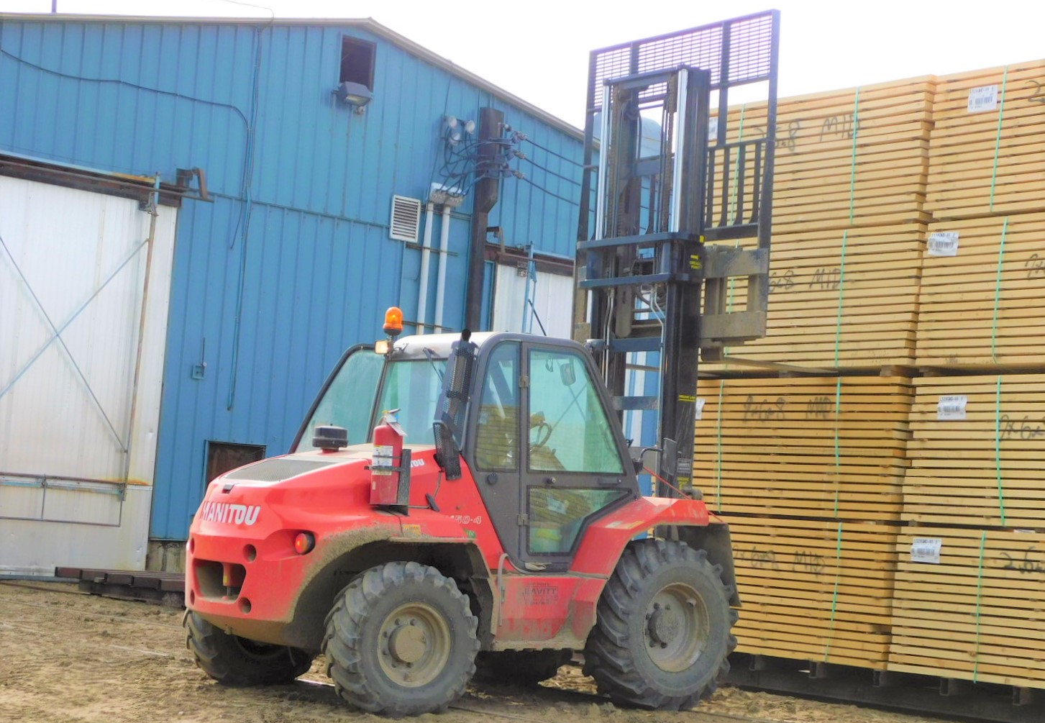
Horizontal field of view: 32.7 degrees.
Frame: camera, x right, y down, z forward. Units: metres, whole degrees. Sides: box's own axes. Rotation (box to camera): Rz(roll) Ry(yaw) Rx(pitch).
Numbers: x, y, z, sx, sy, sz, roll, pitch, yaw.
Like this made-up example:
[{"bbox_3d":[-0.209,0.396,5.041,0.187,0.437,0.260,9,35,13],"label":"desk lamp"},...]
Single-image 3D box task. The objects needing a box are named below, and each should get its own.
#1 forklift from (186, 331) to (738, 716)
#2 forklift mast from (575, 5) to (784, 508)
[{"bbox_3d":[-0.471,1.057,12.247,3.770,2.470,1.970,8,-7,-41],"label":"forklift"},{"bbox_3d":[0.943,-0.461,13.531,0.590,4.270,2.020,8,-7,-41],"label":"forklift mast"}]

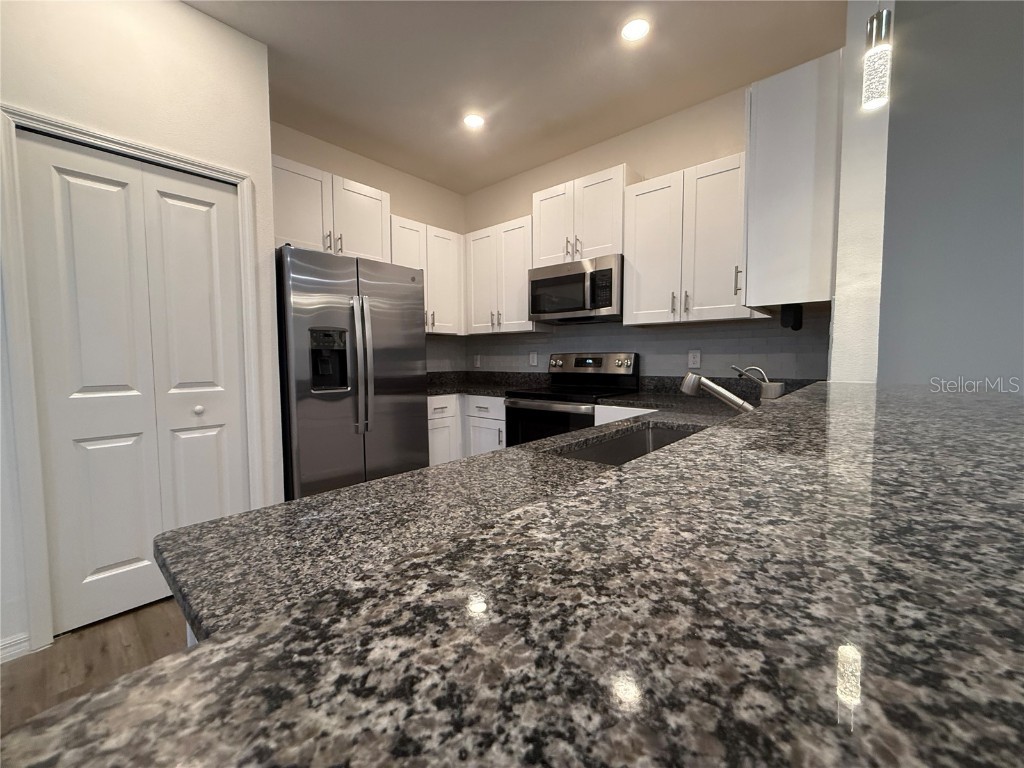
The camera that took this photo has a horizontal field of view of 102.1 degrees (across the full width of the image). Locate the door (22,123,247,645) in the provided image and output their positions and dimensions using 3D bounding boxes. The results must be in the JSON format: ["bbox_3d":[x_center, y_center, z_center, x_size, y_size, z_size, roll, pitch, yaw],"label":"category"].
[{"bbox_3d":[-1.654,0.010,1.921,0.045,2.024,0.729,3,5,41],"label":"door"}]

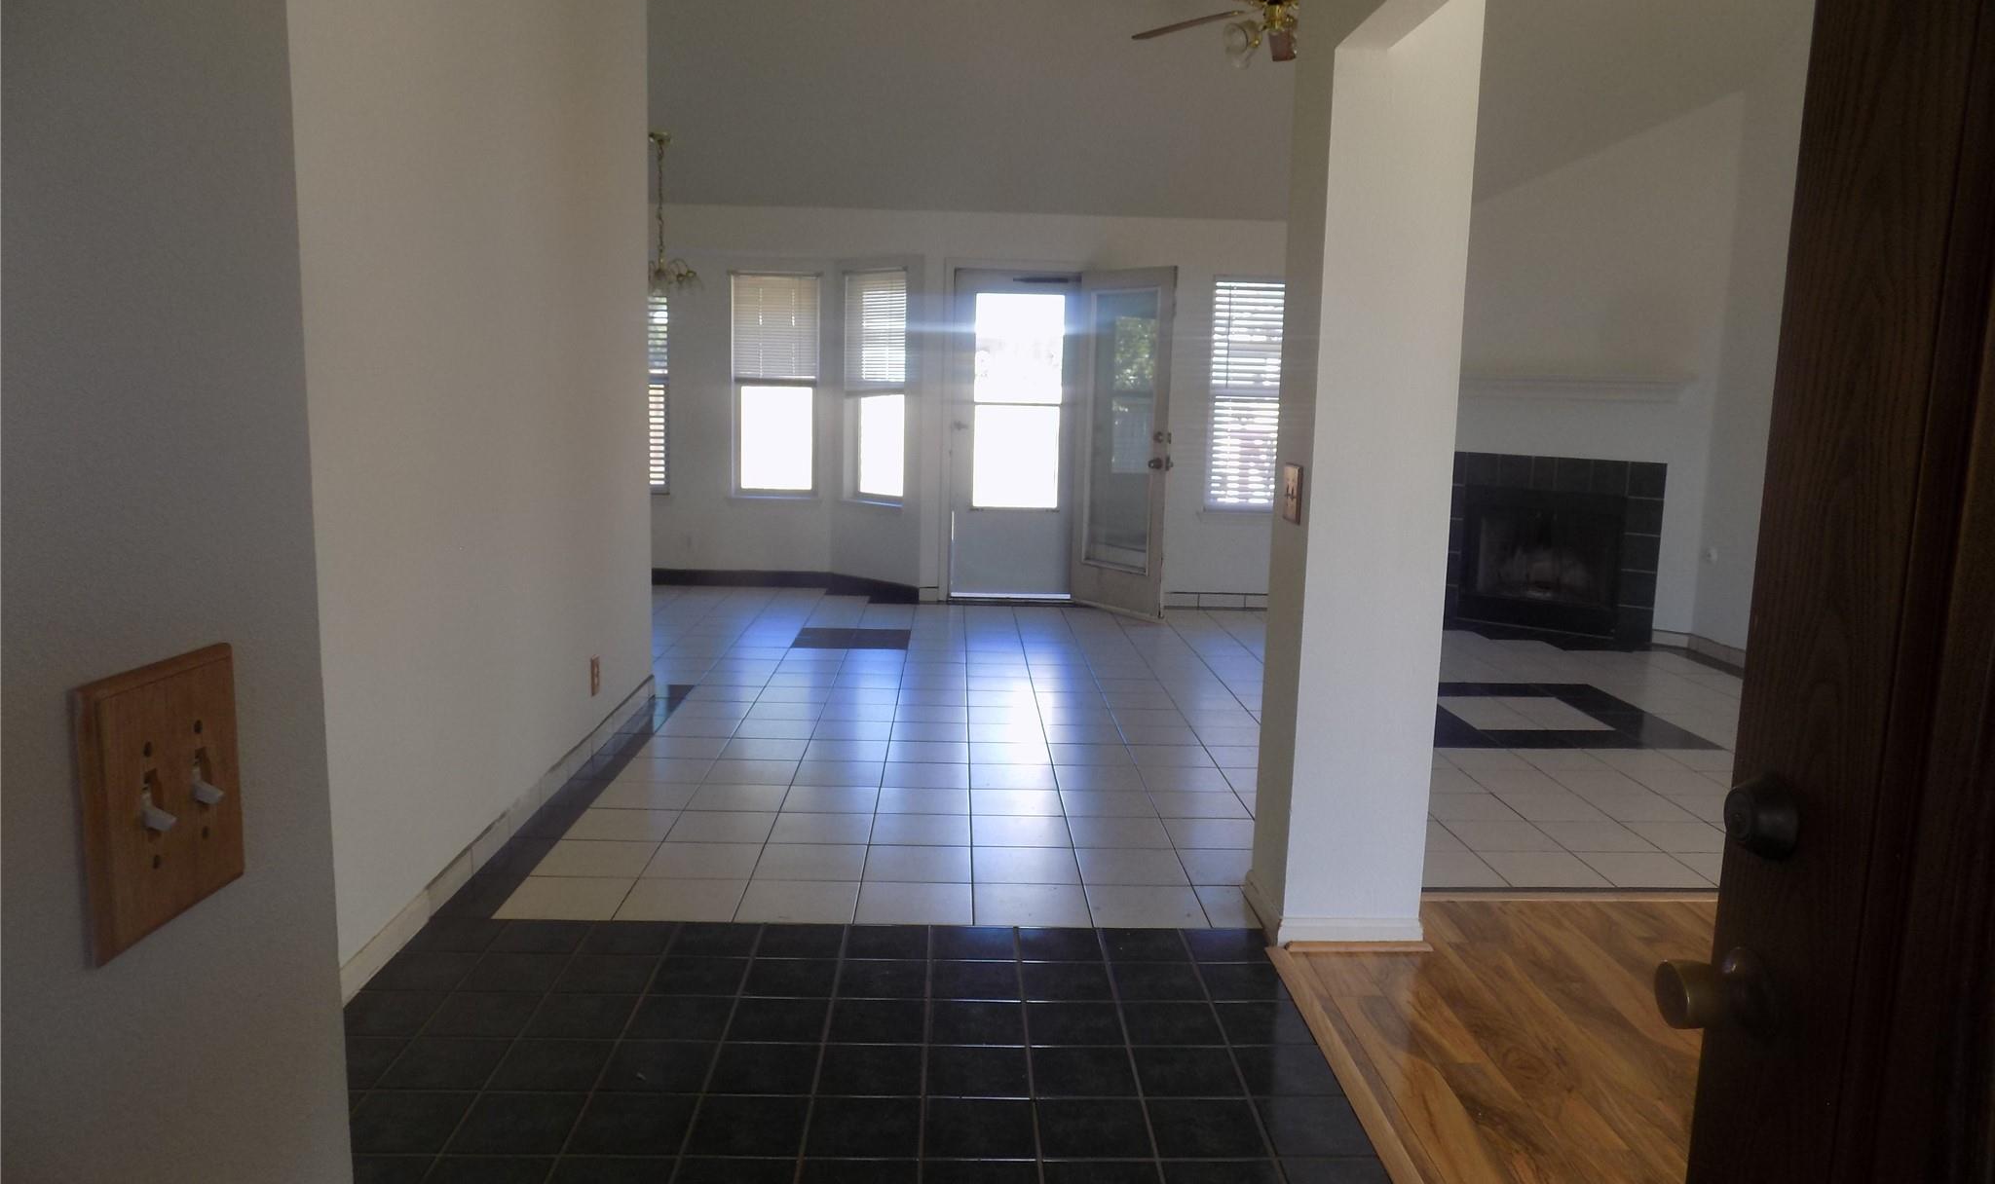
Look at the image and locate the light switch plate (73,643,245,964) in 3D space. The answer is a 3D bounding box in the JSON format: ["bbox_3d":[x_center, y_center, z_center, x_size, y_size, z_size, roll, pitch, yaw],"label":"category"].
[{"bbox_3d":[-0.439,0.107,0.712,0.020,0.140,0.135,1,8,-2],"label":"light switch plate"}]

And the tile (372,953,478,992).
[{"bbox_3d":[-1.301,0.867,3.005,0.199,0.010,0.199,1,8,-2],"label":"tile"}]

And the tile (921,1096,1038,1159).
[{"bbox_3d":[-0.033,0.977,2.409,0.197,0.010,0.197,1,8,-2],"label":"tile"}]

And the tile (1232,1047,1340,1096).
[{"bbox_3d":[0.576,0.967,2.655,0.182,0.010,0.199,1,8,-2],"label":"tile"}]

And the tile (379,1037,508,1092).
[{"bbox_3d":[-1.072,0.925,2.582,0.197,0.010,0.197,1,8,-2],"label":"tile"}]

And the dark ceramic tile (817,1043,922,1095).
[{"bbox_3d":[-0.247,0.952,2.625,0.200,0.010,0.200,1,8,-2],"label":"dark ceramic tile"}]

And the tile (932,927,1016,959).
[{"bbox_3d":[-0.056,0.865,3.256,0.202,0.010,0.204,1,8,-2],"label":"tile"}]

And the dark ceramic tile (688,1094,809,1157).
[{"bbox_3d":[-0.447,0.970,2.398,0.200,0.010,0.200,1,8,-2],"label":"dark ceramic tile"}]

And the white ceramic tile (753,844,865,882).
[{"bbox_3d":[-0.529,0.778,3.785,0.301,0.010,0.301,1,8,-2],"label":"white ceramic tile"}]

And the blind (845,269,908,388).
[{"bbox_3d":[-0.801,-1.700,8.591,0.615,0.745,0.040,10,12,44],"label":"blind"}]

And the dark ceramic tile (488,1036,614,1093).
[{"bbox_3d":[-0.873,0.938,2.613,0.200,0.010,0.200,1,8,-2],"label":"dark ceramic tile"}]

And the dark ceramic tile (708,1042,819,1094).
[{"bbox_3d":[-0.456,0.945,2.621,0.199,0.010,0.199,1,8,-2],"label":"dark ceramic tile"}]

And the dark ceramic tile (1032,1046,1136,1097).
[{"bbox_3d":[0.168,0.958,2.641,0.199,0.010,0.199,1,8,-2],"label":"dark ceramic tile"}]

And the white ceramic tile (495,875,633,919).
[{"bbox_3d":[-1.122,0.806,3.472,0.299,0.010,0.299,1,8,-2],"label":"white ceramic tile"}]

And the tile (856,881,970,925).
[{"bbox_3d":[-0.216,0.827,3.493,0.301,0.010,0.301,1,8,-2],"label":"tile"}]

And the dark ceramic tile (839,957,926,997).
[{"bbox_3d":[-0.259,0.892,3.034,0.200,0.010,0.200,1,8,-2],"label":"dark ceramic tile"}]

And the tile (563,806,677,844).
[{"bbox_3d":[-1.140,0.719,4.065,0.299,0.010,0.299,1,8,-2],"label":"tile"}]

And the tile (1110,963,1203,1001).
[{"bbox_3d":[0.366,0.903,3.056,0.202,0.010,0.202,1,8,-2],"label":"tile"}]

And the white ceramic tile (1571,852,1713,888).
[{"bbox_3d":[1.876,0.817,3.842,0.297,0.010,0.297,1,8,-2],"label":"white ceramic tile"}]

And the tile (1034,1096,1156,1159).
[{"bbox_3d":[0.175,0.981,2.416,0.197,0.010,0.197,1,8,-2],"label":"tile"}]

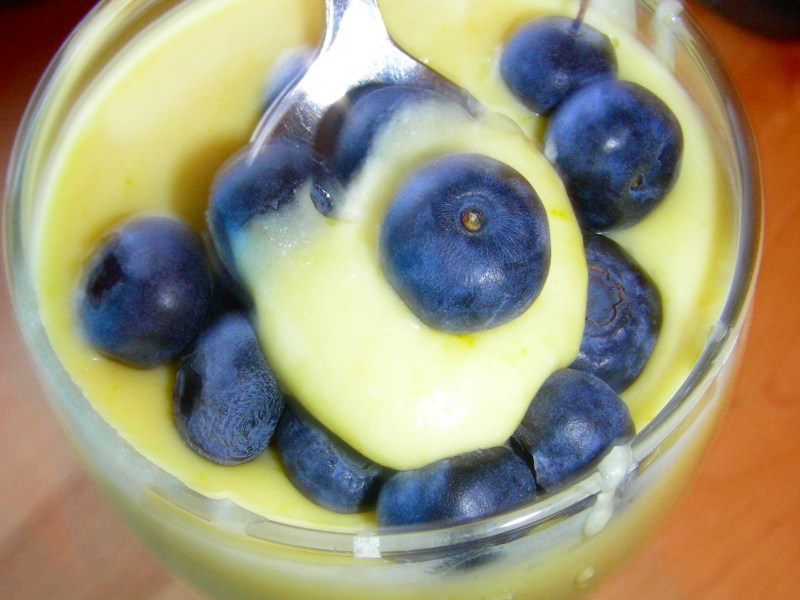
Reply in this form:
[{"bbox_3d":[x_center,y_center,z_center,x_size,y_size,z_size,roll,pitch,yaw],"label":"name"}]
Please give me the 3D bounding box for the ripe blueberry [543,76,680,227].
[{"bbox_3d":[0.024,-0.016,0.124,0.015,0.014,0.017,0,60,2],"label":"ripe blueberry"}]

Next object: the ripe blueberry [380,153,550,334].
[{"bbox_3d":[0.006,-0.005,0.103,0.016,0.014,0.017,0,60,2],"label":"ripe blueberry"}]

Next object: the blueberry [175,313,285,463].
[{"bbox_3d":[-0.017,0.009,0.112,0.012,0.014,0.015,0,60,2],"label":"blueberry"}]

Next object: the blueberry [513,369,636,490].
[{"bbox_3d":[0.017,0.013,0.109,0.012,0.011,0.013,0,60,2],"label":"blueberry"}]

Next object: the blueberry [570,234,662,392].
[{"bbox_3d":[0.020,0.001,0.115,0.015,0.013,0.016,0,60,2],"label":"blueberry"}]

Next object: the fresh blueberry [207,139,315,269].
[{"bbox_3d":[-0.013,-0.009,0.108,0.012,0.012,0.013,0,60,2],"label":"fresh blueberry"}]

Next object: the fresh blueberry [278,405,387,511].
[{"bbox_3d":[-0.006,0.014,0.109,0.012,0.011,0.013,0,60,2],"label":"fresh blueberry"}]

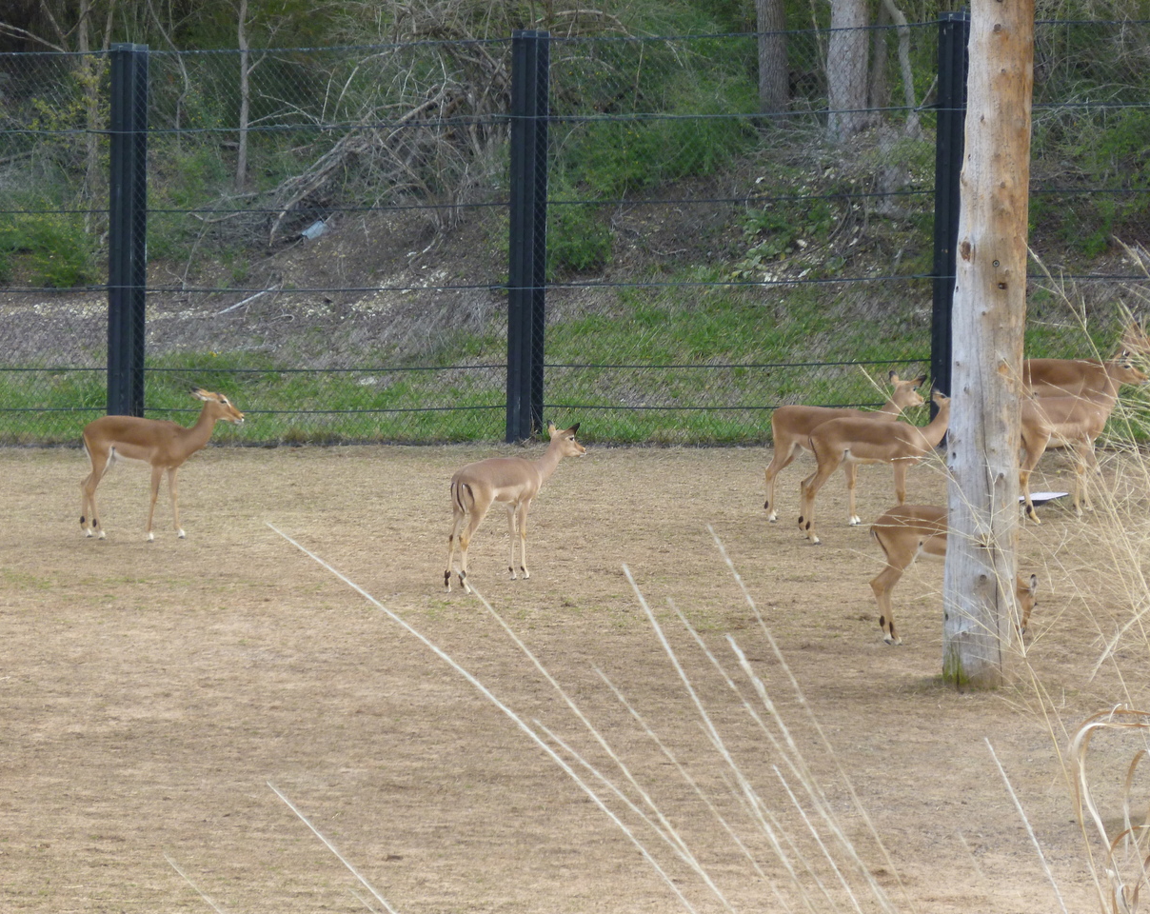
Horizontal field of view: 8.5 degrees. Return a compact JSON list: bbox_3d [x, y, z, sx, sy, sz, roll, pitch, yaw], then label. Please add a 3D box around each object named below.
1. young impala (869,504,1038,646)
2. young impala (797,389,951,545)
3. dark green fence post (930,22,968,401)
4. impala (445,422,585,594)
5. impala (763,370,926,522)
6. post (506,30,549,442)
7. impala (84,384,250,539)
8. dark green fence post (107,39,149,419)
[{"bbox_3d":[2.224,0.690,45.487,0.980,0.830,0.270,1,5,0],"label":"young impala"},{"bbox_3d":[2.038,0.064,50.286,1.170,1.000,0.300,1,5,-2],"label":"young impala"},{"bbox_3d":[2.685,-1.631,55.515,0.200,3.105,0.200,4,6,31],"label":"dark green fence post"},{"bbox_3d":[-0.383,0.322,49.625,1.000,1.050,0.340,-4,7,-44],"label":"impala"},{"bbox_3d":[1.797,-0.065,51.554,1.070,1.010,0.320,1,5,6],"label":"impala"},{"bbox_3d":[-0.350,-1.636,57.482,0.200,3.067,0.200,4,6,31],"label":"post"},{"bbox_3d":[-2.842,0.048,53.478,1.130,1.040,0.290,1,5,-1],"label":"impala"},{"bbox_3d":[-3.433,-1.634,59.479,0.200,3.085,0.200,4,6,31],"label":"dark green fence post"}]

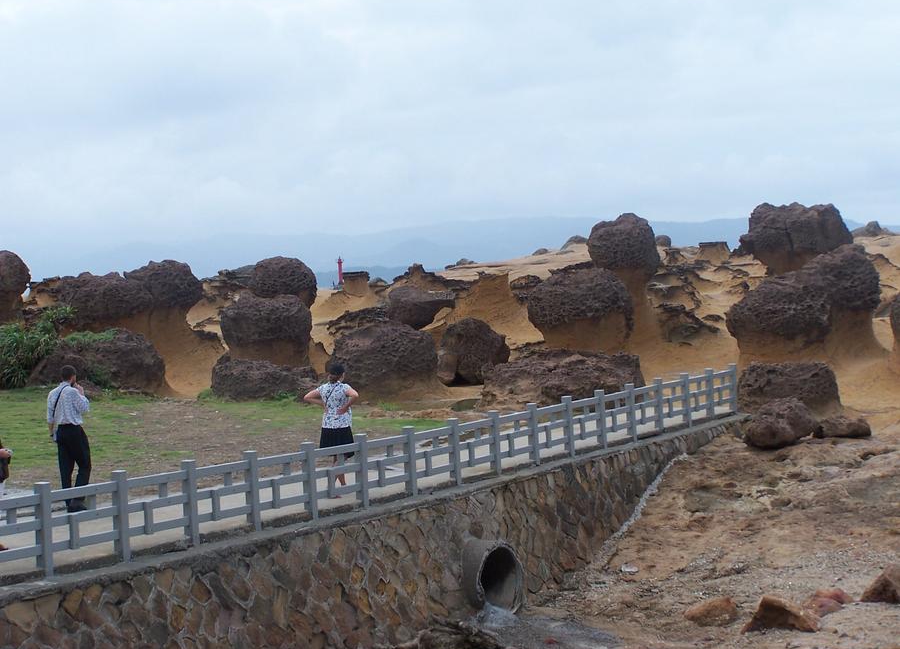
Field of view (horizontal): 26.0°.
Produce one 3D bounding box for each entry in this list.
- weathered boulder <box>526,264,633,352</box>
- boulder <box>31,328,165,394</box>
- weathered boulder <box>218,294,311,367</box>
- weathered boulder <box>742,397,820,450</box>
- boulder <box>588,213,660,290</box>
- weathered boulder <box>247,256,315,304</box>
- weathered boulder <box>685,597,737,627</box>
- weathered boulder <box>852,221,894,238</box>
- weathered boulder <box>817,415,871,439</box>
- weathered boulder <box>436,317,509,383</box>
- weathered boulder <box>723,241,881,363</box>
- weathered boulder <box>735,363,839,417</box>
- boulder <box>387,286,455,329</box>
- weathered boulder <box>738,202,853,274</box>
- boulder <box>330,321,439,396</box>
[{"bbox_3d":[2.789,-0.366,42.000,2.237,1.857,1.969,-3,1,4],"label":"weathered boulder"},{"bbox_3d":[-8.973,0.939,49.500,3.383,1.592,2.368,-3,1,-10],"label":"boulder"},{"bbox_3d":[-4.235,0.115,45.000,2.081,1.645,1.831,-3,1,-5],"label":"weathered boulder"},{"bbox_3d":[5.780,1.726,34.000,1.330,0.880,1.100,-3,1,0],"label":"weathered boulder"},{"bbox_3d":[4.251,-1.778,47.500,1.720,1.800,1.750,-3,1,0],"label":"boulder"},{"bbox_3d":[-4.209,-1.081,49.000,1.709,1.346,1.538,-3,1,-5],"label":"weathered boulder"},{"bbox_3d":[3.139,3.459,23.500,0.661,0.297,0.496,-3,1,7],"label":"weathered boulder"},{"bbox_3d":[18.460,-4.141,85.000,1.831,0.697,1.373,-3,1,12],"label":"weathered boulder"},{"bbox_3d":[6.562,1.722,32.600,0.936,0.373,0.609,-3,1,11],"label":"weathered boulder"},{"bbox_3d":[0.560,0.644,46.500,1.730,1.570,1.600,-3,1,0],"label":"weathered boulder"},{"bbox_3d":[7.795,-0.485,43.000,3.330,2.520,2.800,-3,1,0],"label":"weathered boulder"},{"bbox_3d":[6.199,1.183,35.500,1.874,0.999,1.500,-3,1,10],"label":"weathered boulder"},{"bbox_3d":[-0.772,-0.445,51.000,1.740,1.120,1.400,-3,1,0],"label":"boulder"},{"bbox_3d":[8.859,-2.231,50.000,2.860,1.790,2.400,-3,1,0],"label":"weathered boulder"},{"bbox_3d":[-1.478,0.767,44.000,2.390,1.620,2.100,-3,1,0],"label":"boulder"}]

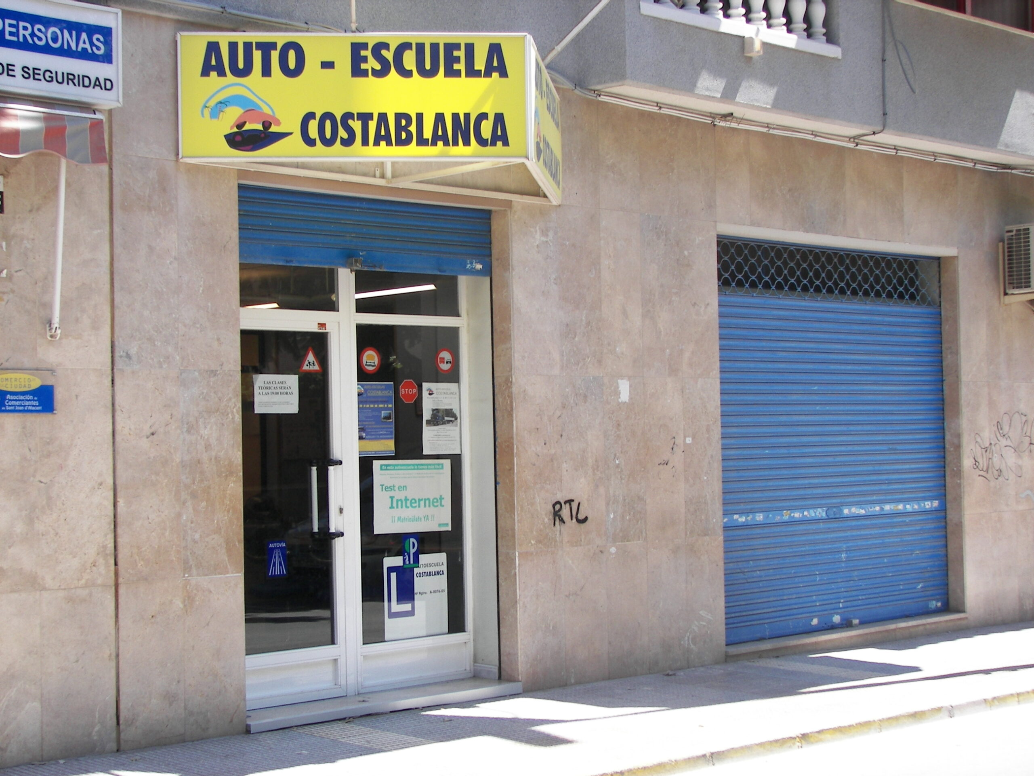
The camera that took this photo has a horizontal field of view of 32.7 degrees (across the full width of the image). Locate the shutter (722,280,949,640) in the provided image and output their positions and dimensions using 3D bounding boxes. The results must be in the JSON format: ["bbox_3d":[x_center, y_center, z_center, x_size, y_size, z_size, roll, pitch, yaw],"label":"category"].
[{"bbox_3d":[2.295,0.552,12.769,2.880,2.371,0.060,0,-2,-44],"label":"shutter"}]

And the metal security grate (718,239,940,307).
[{"bbox_3d":[2.269,-0.824,12.804,2.880,0.383,0.045,0,-2,-44],"label":"metal security grate"}]

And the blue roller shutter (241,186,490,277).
[{"bbox_3d":[-0.843,-0.859,9.815,1.920,0.405,0.060,0,-2,-44],"label":"blue roller shutter"}]

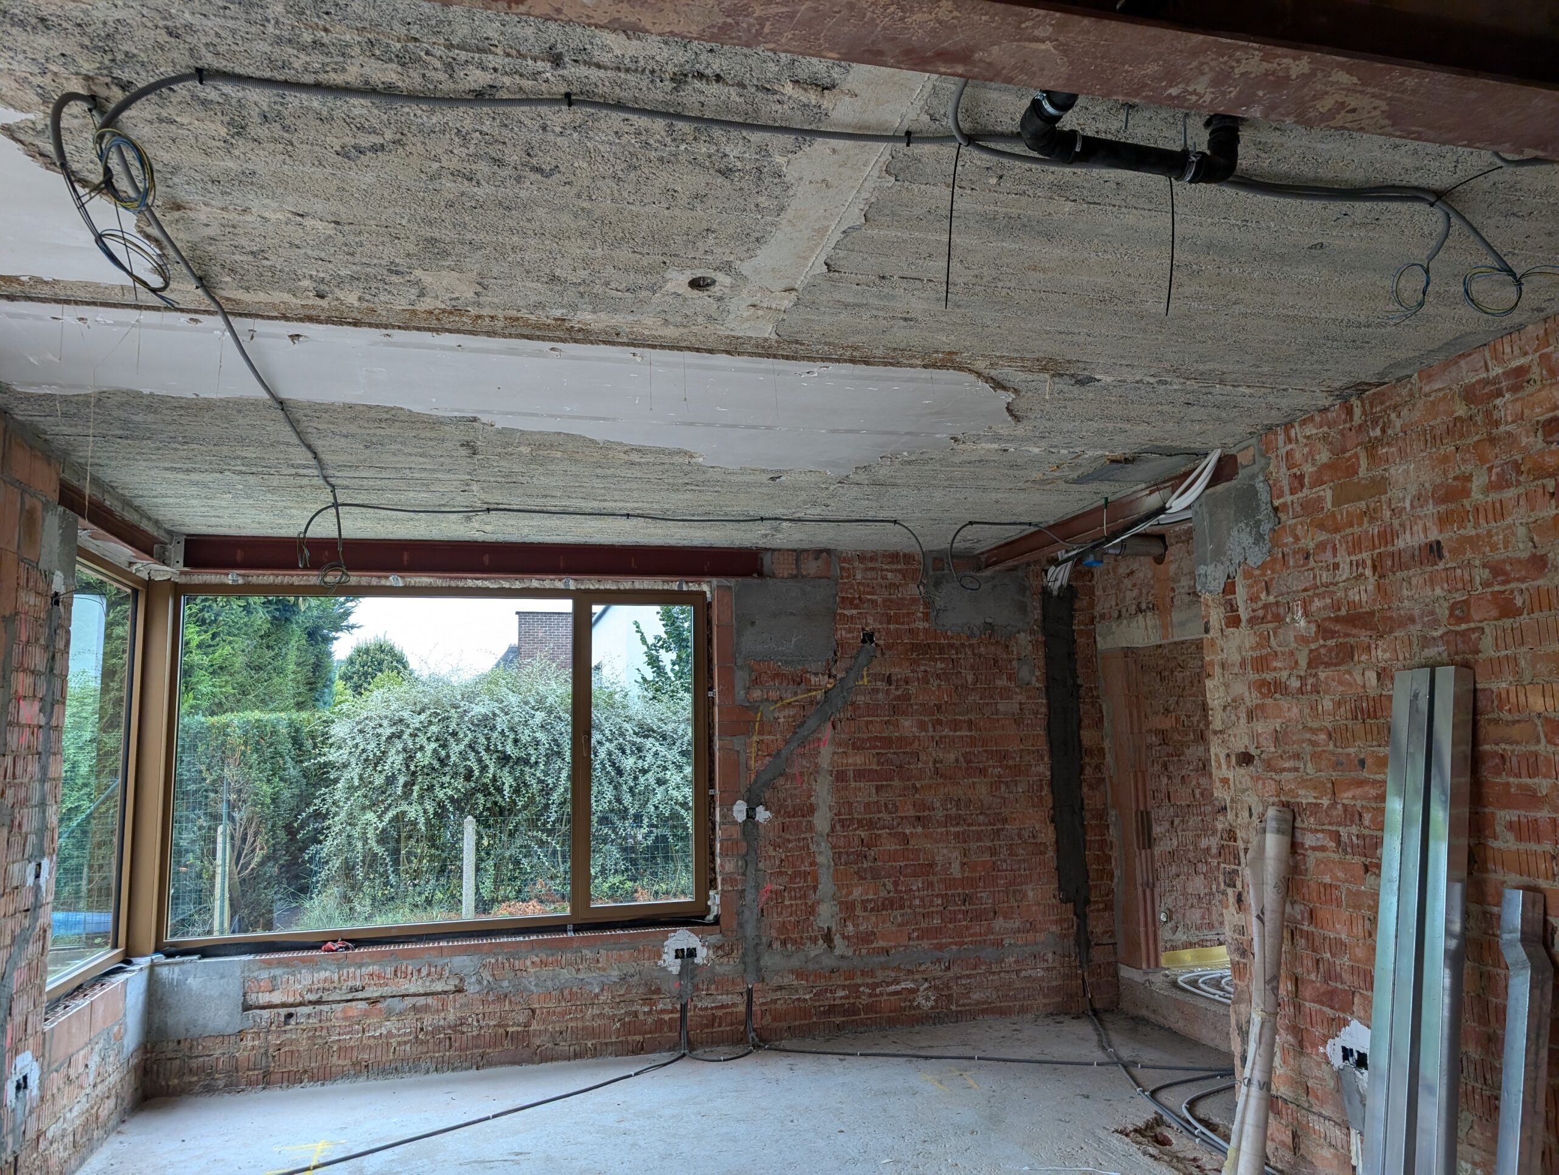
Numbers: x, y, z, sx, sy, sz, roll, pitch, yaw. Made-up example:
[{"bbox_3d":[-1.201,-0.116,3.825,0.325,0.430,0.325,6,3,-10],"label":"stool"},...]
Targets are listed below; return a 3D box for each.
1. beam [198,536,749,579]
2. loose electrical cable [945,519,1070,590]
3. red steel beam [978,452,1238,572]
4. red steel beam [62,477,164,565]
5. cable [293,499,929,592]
[{"bbox_3d":[-1.405,-0.129,5.323,2.720,0.165,0.140,1,-8,-14],"label":"beam"},{"bbox_3d":[1.081,-0.142,5.110,0.642,0.324,0.130,1,-8,-14],"label":"loose electrical cable"},{"bbox_3d":[1.452,-0.293,4.957,0.120,0.100,2.120,1,-8,-16],"label":"red steel beam"},{"bbox_3d":[-2.596,-0.233,4.175,0.100,0.107,1.280,1,-8,-15],"label":"red steel beam"},{"bbox_3d":[-0.637,-0.143,4.730,2.742,0.348,0.150,1,-8,-14],"label":"cable"}]

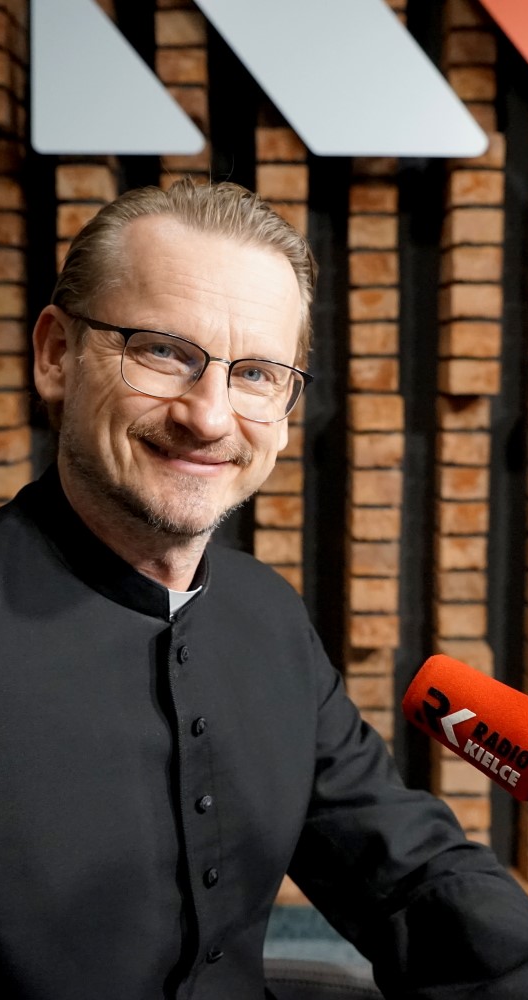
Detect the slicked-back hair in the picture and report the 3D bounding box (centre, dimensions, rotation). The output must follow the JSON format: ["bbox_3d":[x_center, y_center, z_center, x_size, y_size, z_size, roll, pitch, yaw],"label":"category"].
[{"bbox_3d":[-0.056,-0.137,0.860,0.180,0.170,0.190,14,4,-19],"label":"slicked-back hair"}]

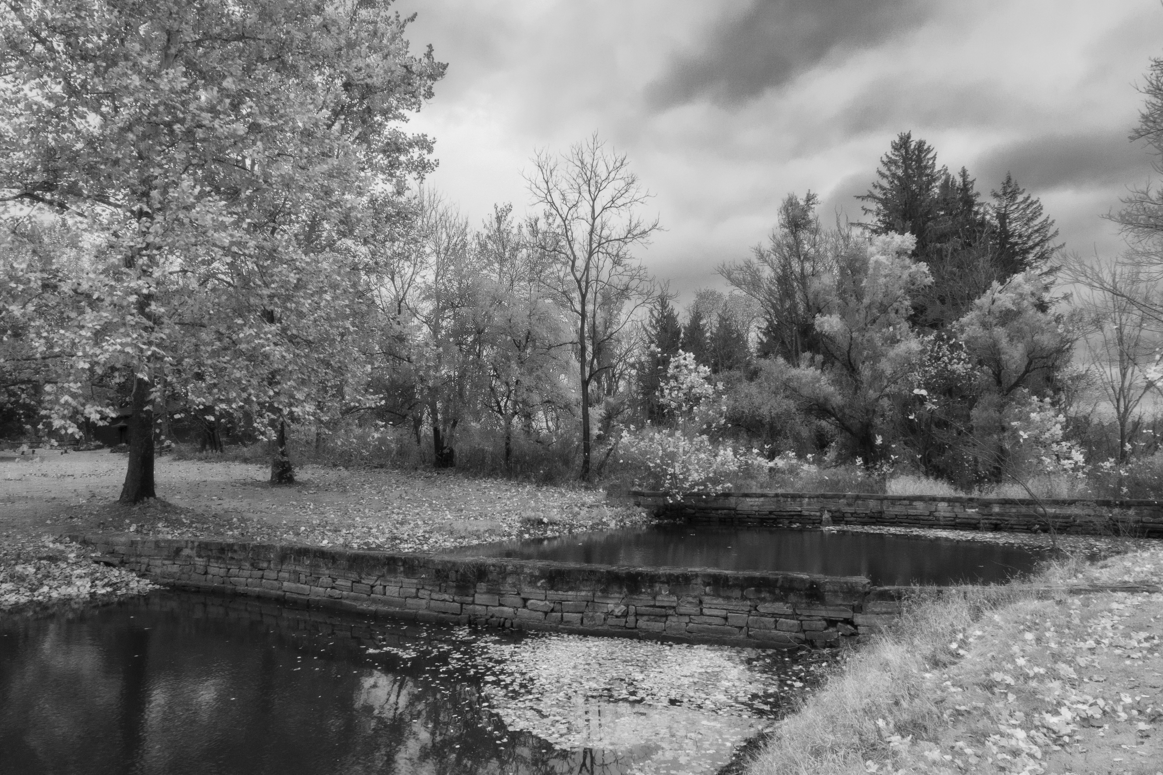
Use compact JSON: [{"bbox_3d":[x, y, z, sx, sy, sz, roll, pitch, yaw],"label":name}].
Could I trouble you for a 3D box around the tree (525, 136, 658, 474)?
[{"bbox_3d":[0.374,-2.945,27.725,4.600,12.583,4.400,0,-3,1],"label":"tree"}]

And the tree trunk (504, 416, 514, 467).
[{"bbox_3d":[-3.086,2.333,32.919,0.360,2.349,0.360,0,-3,-5],"label":"tree trunk"}]

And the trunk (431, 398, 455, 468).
[{"bbox_3d":[-6.086,2.005,33.941,1.050,3.138,0.900,1,-3,-10],"label":"trunk"}]

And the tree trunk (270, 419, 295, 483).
[{"bbox_3d":[-9.932,2.108,25.720,0.800,2.225,0.750,1,-4,-21],"label":"tree trunk"}]

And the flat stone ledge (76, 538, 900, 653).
[{"bbox_3d":[-2.646,3.041,12.076,13.514,0.950,0.800,-1,-4,18],"label":"flat stone ledge"}]

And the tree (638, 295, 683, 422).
[{"bbox_3d":[4.370,-0.962,42.133,2.800,8.226,2.700,0,-3,6],"label":"tree"}]

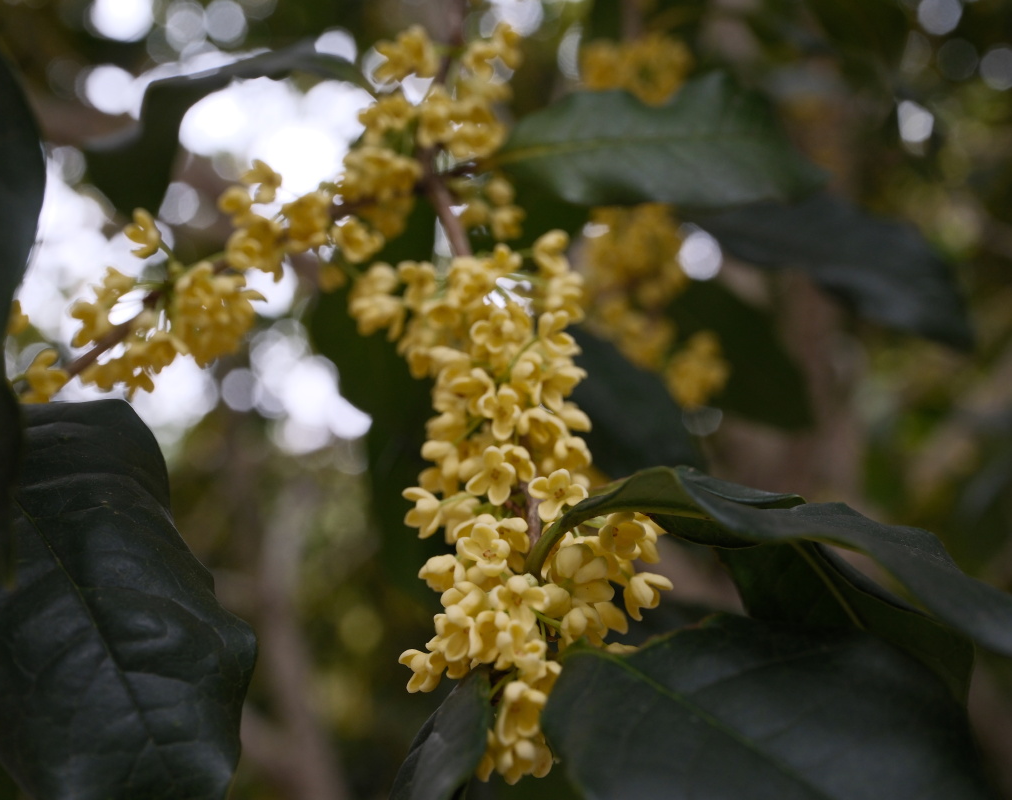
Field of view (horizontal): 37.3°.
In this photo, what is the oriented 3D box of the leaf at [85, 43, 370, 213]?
[{"bbox_3d":[-0.063,-0.062,0.340,0.063,0.034,0.036,0,-12,0],"label":"leaf"}]

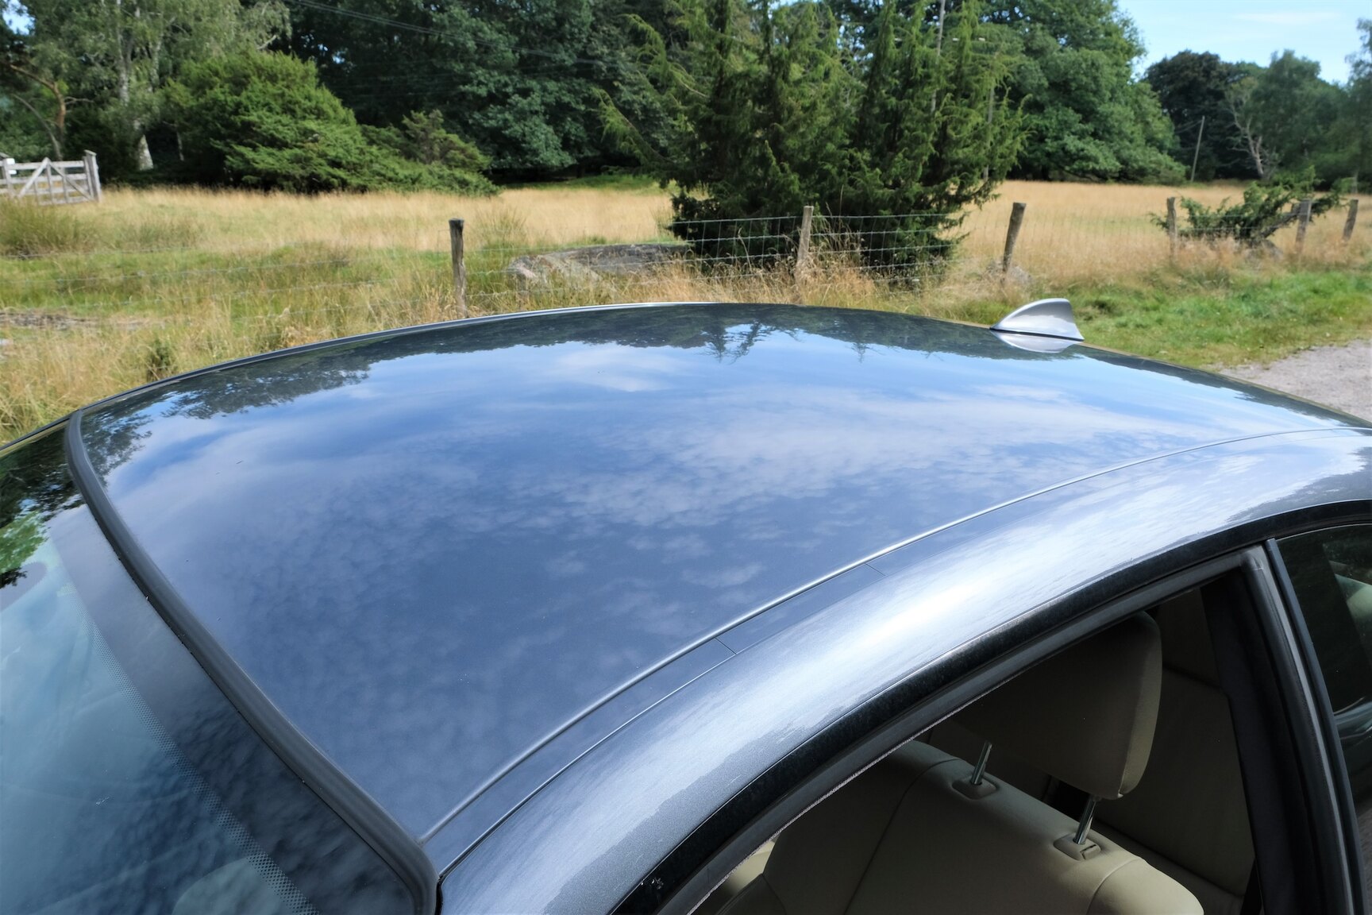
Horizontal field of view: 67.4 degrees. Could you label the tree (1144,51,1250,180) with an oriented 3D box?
[{"bbox_3d":[43.680,-29.170,88.000,9.500,10.800,9.000,7,18,24],"label":"tree"}]

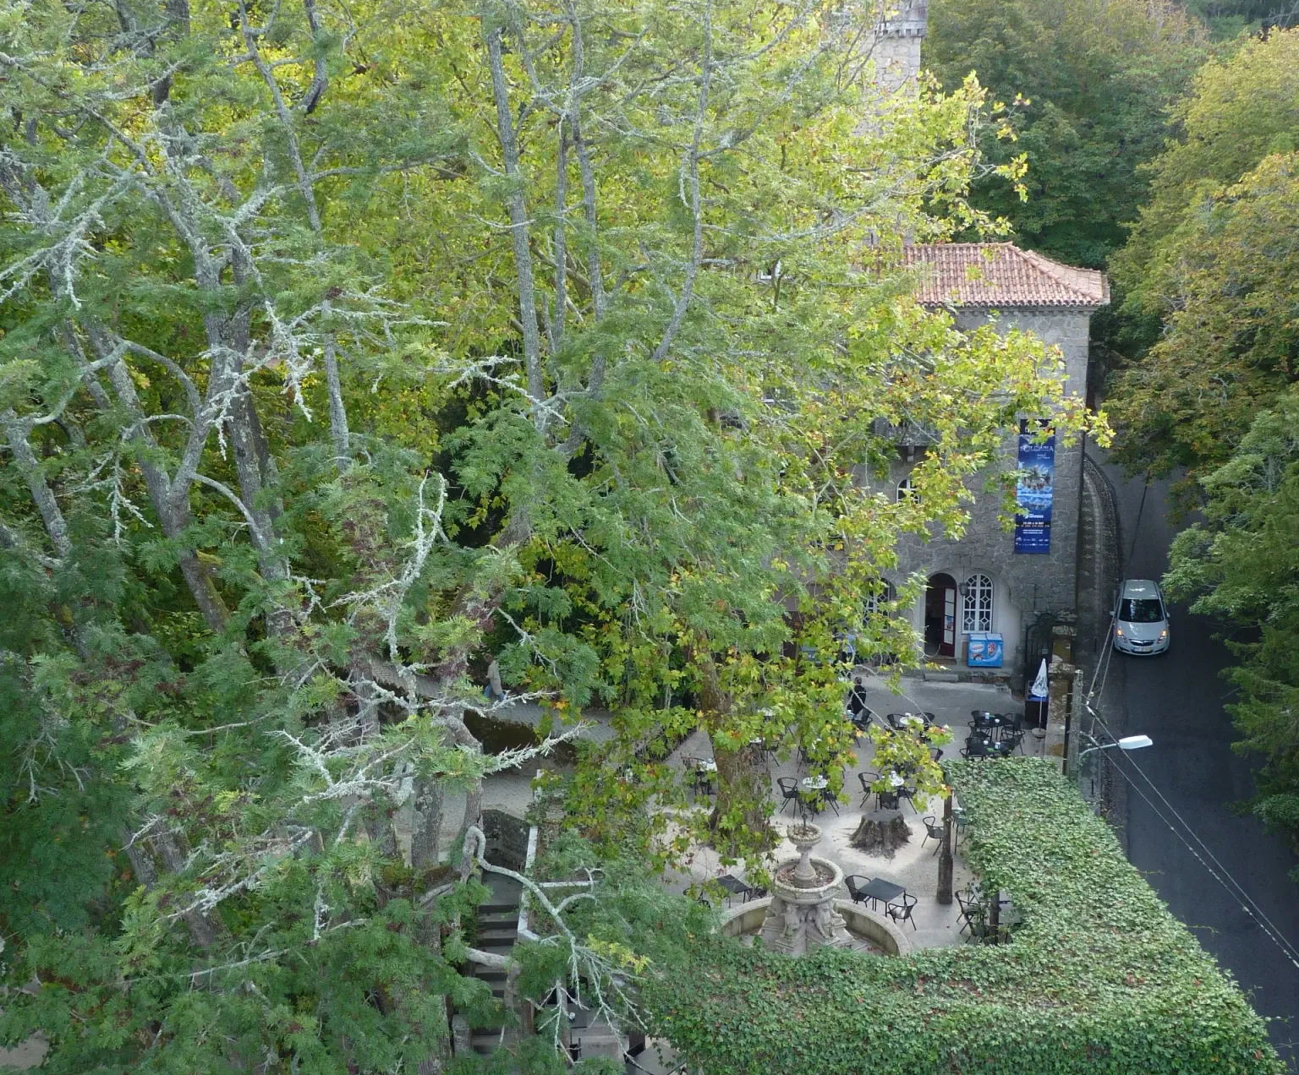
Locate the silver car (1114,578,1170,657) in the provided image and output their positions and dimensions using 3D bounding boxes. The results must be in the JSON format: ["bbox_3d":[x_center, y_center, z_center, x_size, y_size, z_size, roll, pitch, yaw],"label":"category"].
[{"bbox_3d":[16.502,2.618,45.379,1.750,1.490,4.000,3,21,17],"label":"silver car"}]

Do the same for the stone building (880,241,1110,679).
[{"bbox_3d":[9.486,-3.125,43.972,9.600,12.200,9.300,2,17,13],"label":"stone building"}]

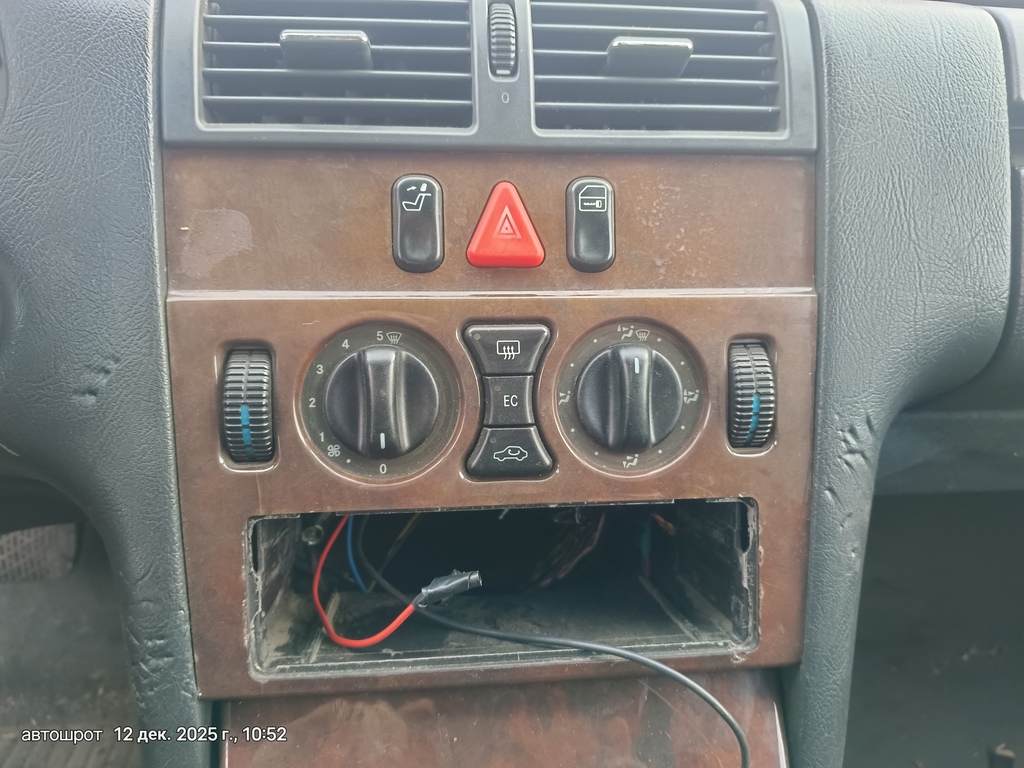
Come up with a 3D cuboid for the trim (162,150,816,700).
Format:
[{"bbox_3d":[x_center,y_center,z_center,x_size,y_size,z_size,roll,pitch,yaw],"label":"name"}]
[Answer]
[{"bbox_3d":[-0.002,0.013,0.277,0.236,0.193,0.025,-1,3,-6],"label":"trim"}]

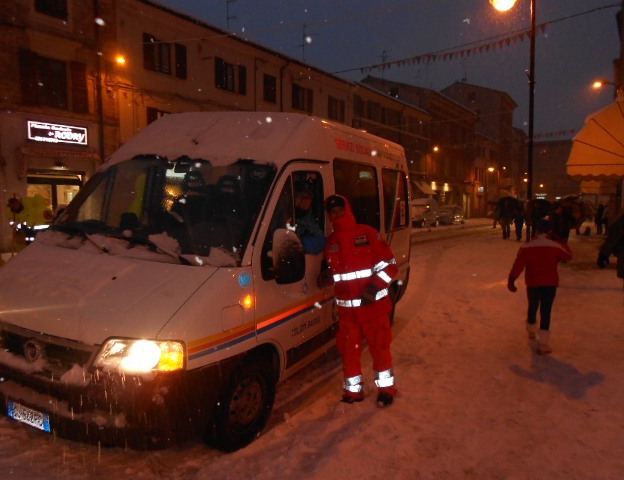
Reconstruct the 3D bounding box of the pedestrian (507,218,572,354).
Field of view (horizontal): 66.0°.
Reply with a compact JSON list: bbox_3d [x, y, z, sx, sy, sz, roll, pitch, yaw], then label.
[{"bbox_3d":[2.553,0.472,5.370,0.660,1.470,0.420,1,4,27],"label":"pedestrian"}]

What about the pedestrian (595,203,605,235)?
[{"bbox_3d":[14.914,-1.092,24.902,0.500,1.720,0.380,2,5,40],"label":"pedestrian"}]

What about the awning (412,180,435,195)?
[{"bbox_3d":[10.019,-4.669,43.000,1.150,1.150,2.600,2,4,34],"label":"awning"}]

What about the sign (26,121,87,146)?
[{"bbox_3d":[-9.477,-3.947,17.900,0.150,0.780,2.350,2,5,36],"label":"sign"}]

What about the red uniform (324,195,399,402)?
[{"bbox_3d":[0.392,0.480,3.866,0.600,1.710,0.420,0,4,18],"label":"red uniform"}]

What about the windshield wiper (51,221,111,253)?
[{"bbox_3d":[-1.731,-0.033,3.594,0.680,0.170,0.150,2,5,38],"label":"windshield wiper"}]

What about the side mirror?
[{"bbox_3d":[-0.155,0.118,3.285,0.200,0.380,0.150,1,4,26],"label":"side mirror"}]

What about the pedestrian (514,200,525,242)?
[{"bbox_3d":[9.421,-0.833,21.799,0.520,1.760,0.400,1,4,30],"label":"pedestrian"}]

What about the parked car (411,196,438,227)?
[{"bbox_3d":[8.909,-2.115,38.353,1.850,2.200,4.500,2,4,34],"label":"parked car"}]

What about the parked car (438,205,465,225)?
[{"bbox_3d":[11.342,-1.984,40.590,1.720,1.580,4.100,2,4,34],"label":"parked car"}]

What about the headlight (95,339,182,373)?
[{"bbox_3d":[-0.932,0.635,2.618,0.440,0.195,0.240,1,4,26],"label":"headlight"}]

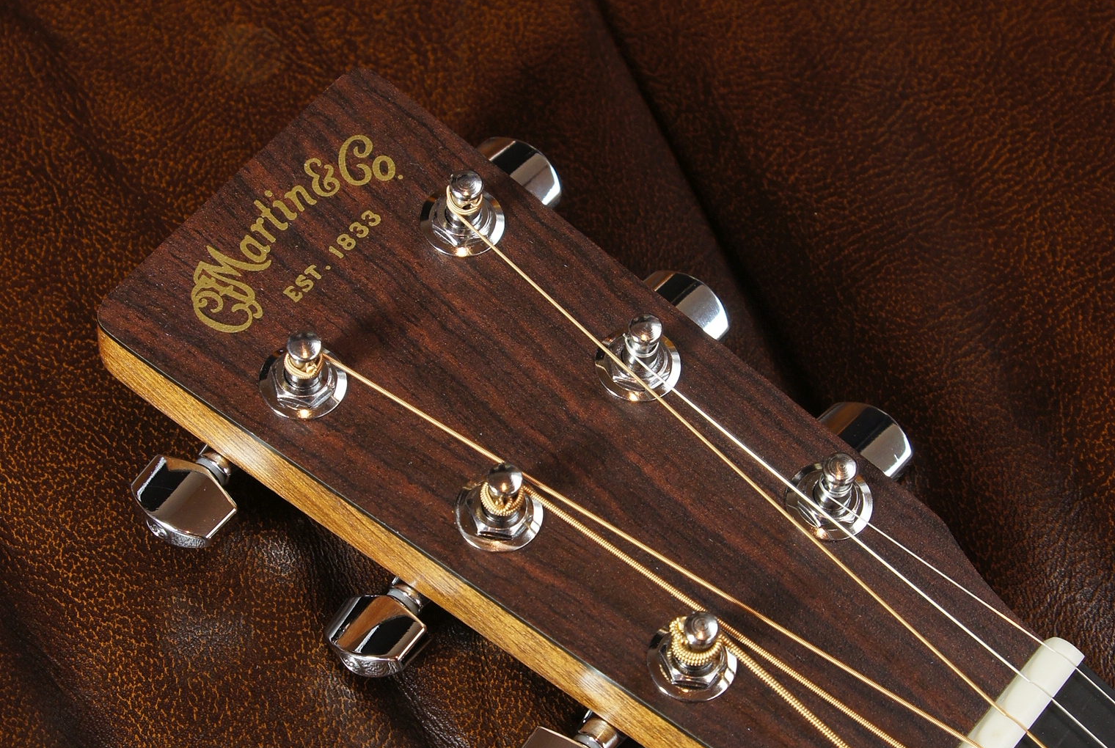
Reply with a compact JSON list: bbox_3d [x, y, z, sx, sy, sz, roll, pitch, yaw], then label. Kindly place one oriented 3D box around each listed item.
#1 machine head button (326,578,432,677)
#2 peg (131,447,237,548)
[{"bbox_3d":[-0.030,0.043,0.529,0.018,0.007,0.017,13,51,47],"label":"machine head button"},{"bbox_3d":[-0.064,0.021,0.537,0.018,0.007,0.015,33,62,21],"label":"peg"}]

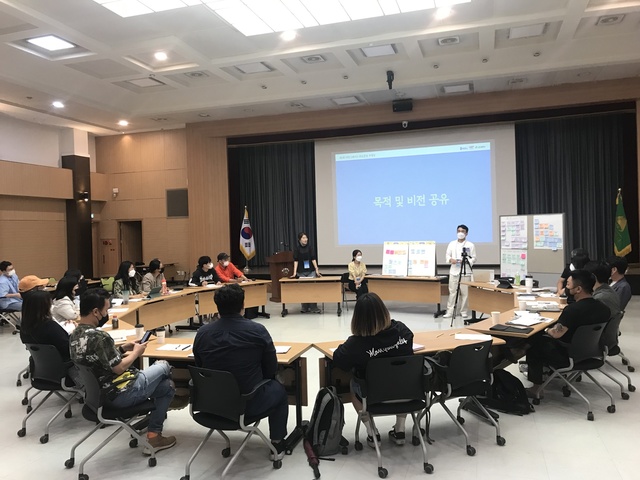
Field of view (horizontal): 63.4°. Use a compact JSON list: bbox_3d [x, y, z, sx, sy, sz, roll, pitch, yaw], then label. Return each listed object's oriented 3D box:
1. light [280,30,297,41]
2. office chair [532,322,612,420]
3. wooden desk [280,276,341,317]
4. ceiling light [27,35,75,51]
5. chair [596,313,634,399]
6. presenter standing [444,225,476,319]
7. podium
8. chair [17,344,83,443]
[{"bbox_3d":[-0.620,-4.043,10.171,0.240,0.090,0.240,-1,1,17],"label":"light"},{"bbox_3d":[2.324,1.136,4.740,0.540,0.800,0.600,-2,1,-29],"label":"office chair"},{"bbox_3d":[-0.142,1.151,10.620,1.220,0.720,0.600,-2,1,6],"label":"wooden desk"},{"bbox_3d":[-5.099,-3.769,9.845,0.610,0.080,0.610,-1,1,17],"label":"ceiling light"},{"bbox_3d":[2.800,1.117,5.169,0.570,0.790,0.520,-1,1,42],"label":"chair"},{"bbox_3d":[2.658,0.582,9.832,0.540,1.730,0.380,-1,1,25],"label":"presenter standing"},{"bbox_3d":[-0.955,0.890,12.716,0.620,1.220,0.480,-2,1,-27],"label":"podium"},{"bbox_3d":[-2.310,1.292,4.577,0.520,0.790,0.570,-1,1,32],"label":"chair"}]

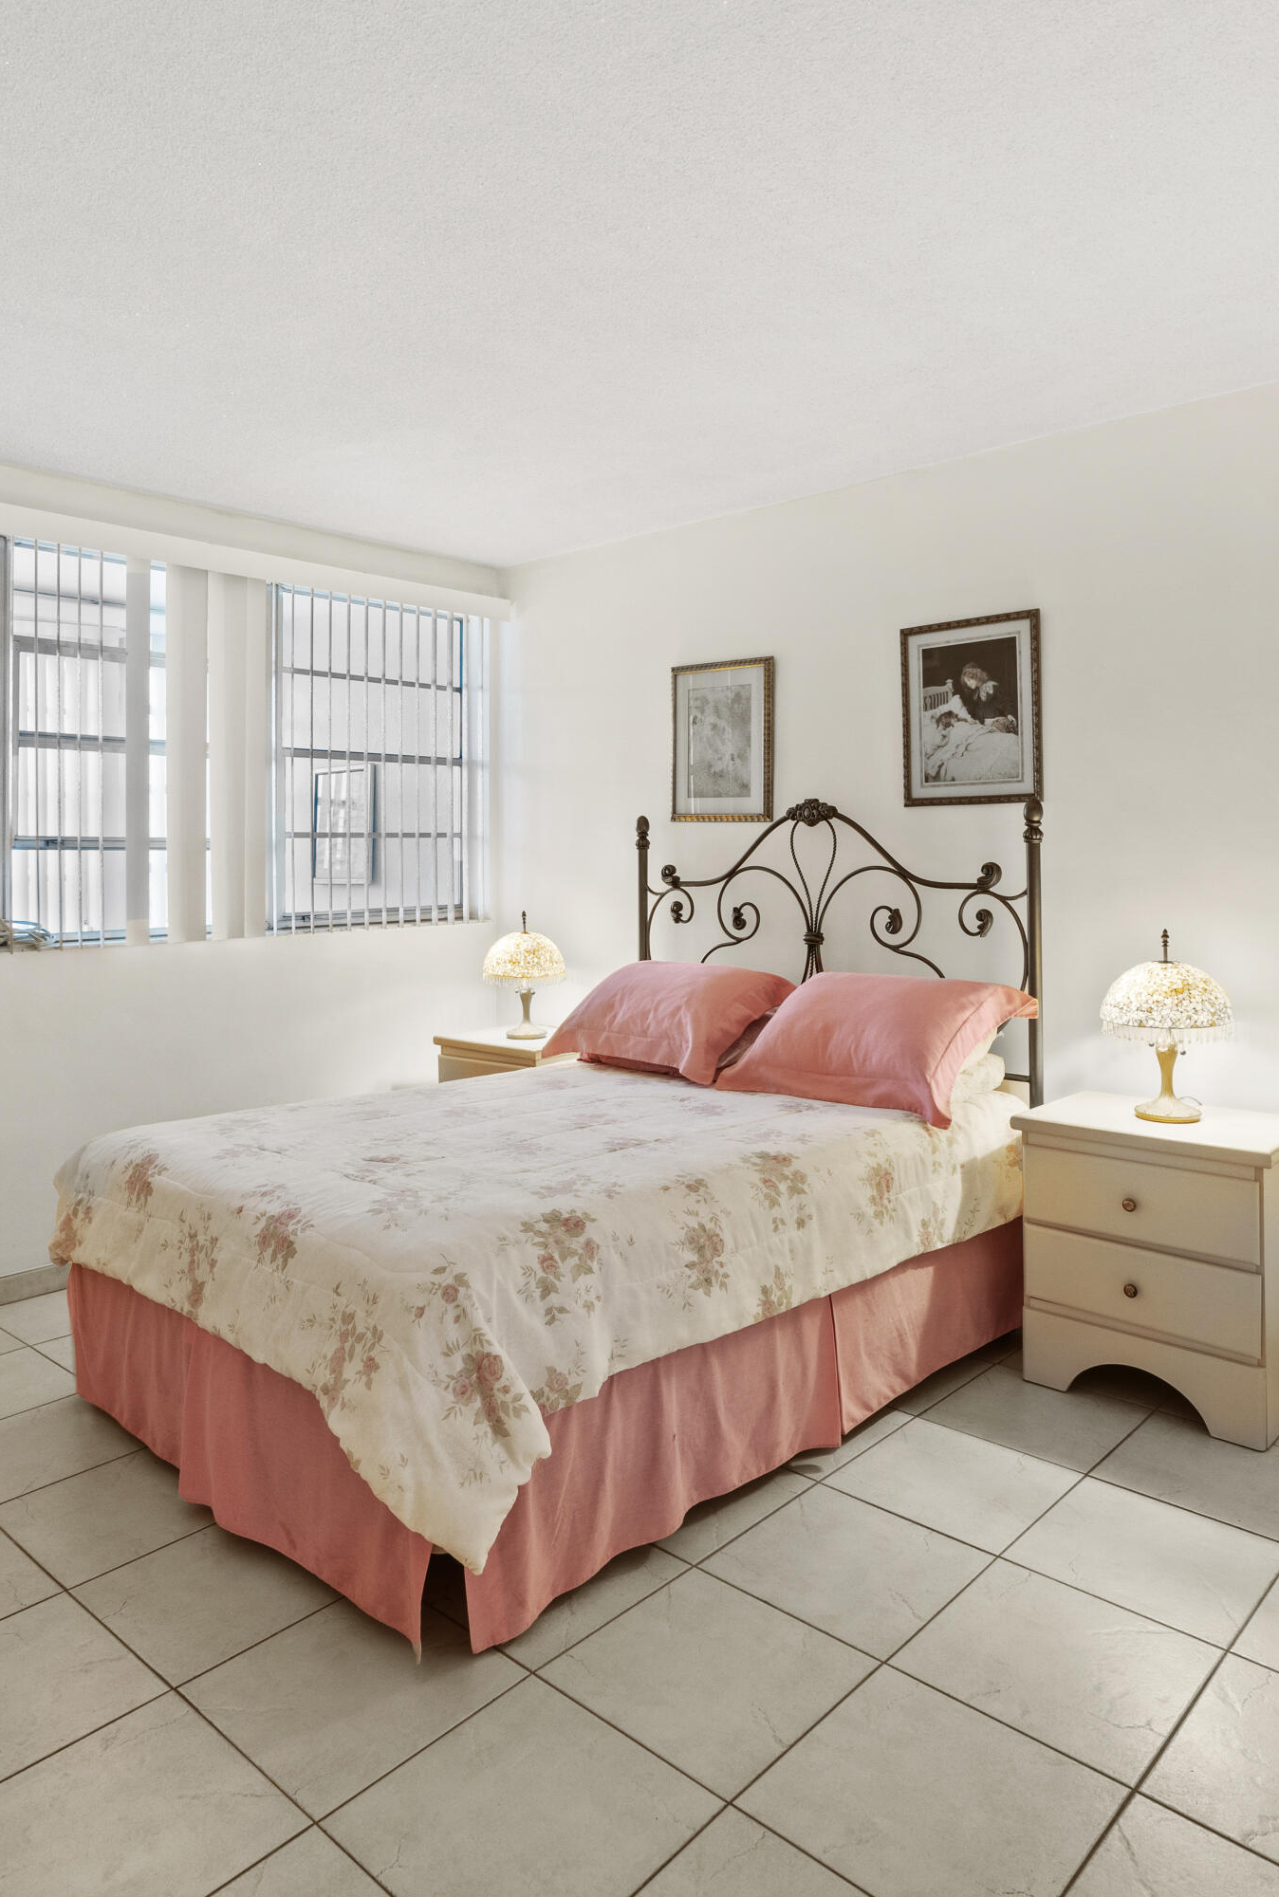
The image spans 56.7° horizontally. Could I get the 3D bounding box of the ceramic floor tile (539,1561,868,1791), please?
[{"bbox_3d":[0.117,1.171,1.926,0.395,0.010,0.395,3,4,42],"label":"ceramic floor tile"}]

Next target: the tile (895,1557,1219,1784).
[{"bbox_3d":[0.694,1.181,1.968,0.405,0.010,0.405,2,4,42],"label":"tile"}]

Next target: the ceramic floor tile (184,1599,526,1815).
[{"bbox_3d":[-0.455,1.181,1.896,0.400,0.010,0.400,2,5,42],"label":"ceramic floor tile"}]

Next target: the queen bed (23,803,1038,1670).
[{"bbox_3d":[-0.146,0.349,3.158,1.590,1.530,2.120,2,4,42],"label":"queen bed"}]

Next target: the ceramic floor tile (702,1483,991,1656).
[{"bbox_3d":[0.394,1.168,2.244,0.405,0.010,0.405,2,4,42],"label":"ceramic floor tile"}]

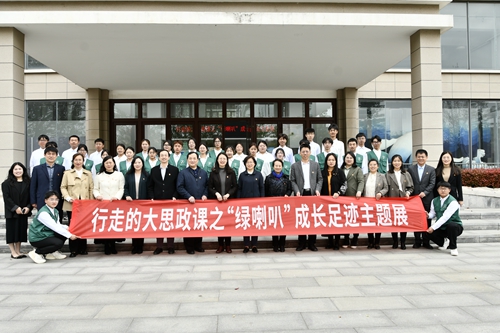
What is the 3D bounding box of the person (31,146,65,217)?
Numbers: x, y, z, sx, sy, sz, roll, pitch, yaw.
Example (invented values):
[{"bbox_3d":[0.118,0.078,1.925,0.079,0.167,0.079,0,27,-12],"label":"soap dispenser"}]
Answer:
[{"bbox_3d":[-3.440,0.580,6.368,0.520,1.820,0.330,0,-1,-16],"label":"person"}]

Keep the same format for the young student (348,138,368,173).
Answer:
[{"bbox_3d":[2.081,0.317,7.391,0.480,1.740,0.300,-1,-1,4],"label":"young student"}]

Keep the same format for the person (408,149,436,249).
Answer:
[{"bbox_3d":[2.976,0.551,6.486,0.490,1.702,0.310,-1,-1,9],"label":"person"}]

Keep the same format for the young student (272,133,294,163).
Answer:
[{"bbox_3d":[0.724,0.167,8.099,0.470,1.750,0.290,-1,-1,-1],"label":"young student"}]

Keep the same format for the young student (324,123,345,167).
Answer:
[{"bbox_3d":[1.769,0.025,7.891,0.480,1.820,0.300,-1,-1,3],"label":"young student"}]

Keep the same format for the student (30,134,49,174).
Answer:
[{"bbox_3d":[-4.017,0.266,7.285,0.480,1.770,0.290,-1,-1,-12],"label":"student"}]

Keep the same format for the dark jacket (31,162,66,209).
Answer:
[{"bbox_3d":[-3.383,0.325,6.273,0.530,0.800,0.290,-1,-1,-12],"label":"dark jacket"}]

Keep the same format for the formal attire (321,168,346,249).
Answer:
[{"bbox_3d":[1.465,0.727,6.578,0.440,1.410,0.310,-1,-1,2],"label":"formal attire"}]

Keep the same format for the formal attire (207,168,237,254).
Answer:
[{"bbox_3d":[-0.460,0.714,6.338,0.450,1.428,0.290,-1,-1,-1],"label":"formal attire"}]

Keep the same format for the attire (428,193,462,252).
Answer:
[{"bbox_3d":[3.292,0.954,6.330,0.580,0.970,0.600,-1,-1,20],"label":"attire"}]

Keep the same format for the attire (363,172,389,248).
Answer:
[{"bbox_3d":[2.176,0.763,6.500,0.470,1.330,0.320,-1,-1,5],"label":"attire"}]

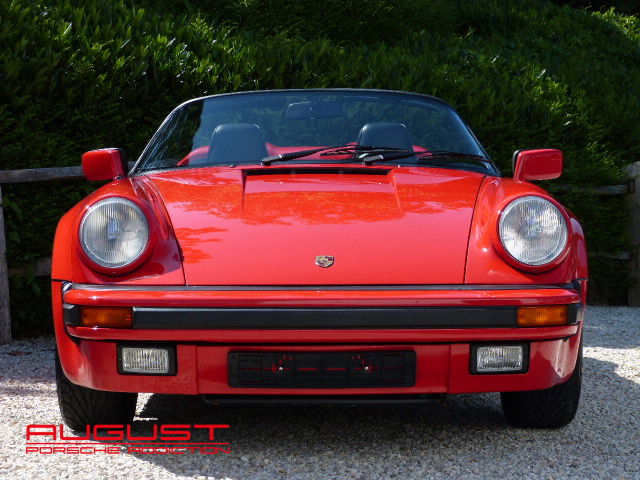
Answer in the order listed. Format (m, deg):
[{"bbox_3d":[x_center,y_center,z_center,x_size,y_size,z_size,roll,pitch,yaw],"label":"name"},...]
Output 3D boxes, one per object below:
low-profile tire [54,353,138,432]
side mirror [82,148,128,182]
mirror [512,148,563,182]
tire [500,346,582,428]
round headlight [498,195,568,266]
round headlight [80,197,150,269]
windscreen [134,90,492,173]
[{"bbox_3d":[-0.719,0.308,5.300,0.215,0.630,0.630,0,1,-1],"label":"low-profile tire"},{"bbox_3d":[-0.795,-0.278,6.020,0.185,0.120,0.100,0,1,-1],"label":"side mirror"},{"bbox_3d":[0.805,-0.278,6.020,0.185,0.120,0.100,0,1,-1],"label":"mirror"},{"bbox_3d":[0.713,0.304,5.310,0.215,0.630,0.630,0,1,-1],"label":"tire"},{"bbox_3d":[0.629,-0.026,4.790,0.210,0.220,0.140,0,1,-1],"label":"round headlight"},{"bbox_3d":[-0.602,-0.022,4.780,0.210,0.220,0.140,0,1,-1],"label":"round headlight"},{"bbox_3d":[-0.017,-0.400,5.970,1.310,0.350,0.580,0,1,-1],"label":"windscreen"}]

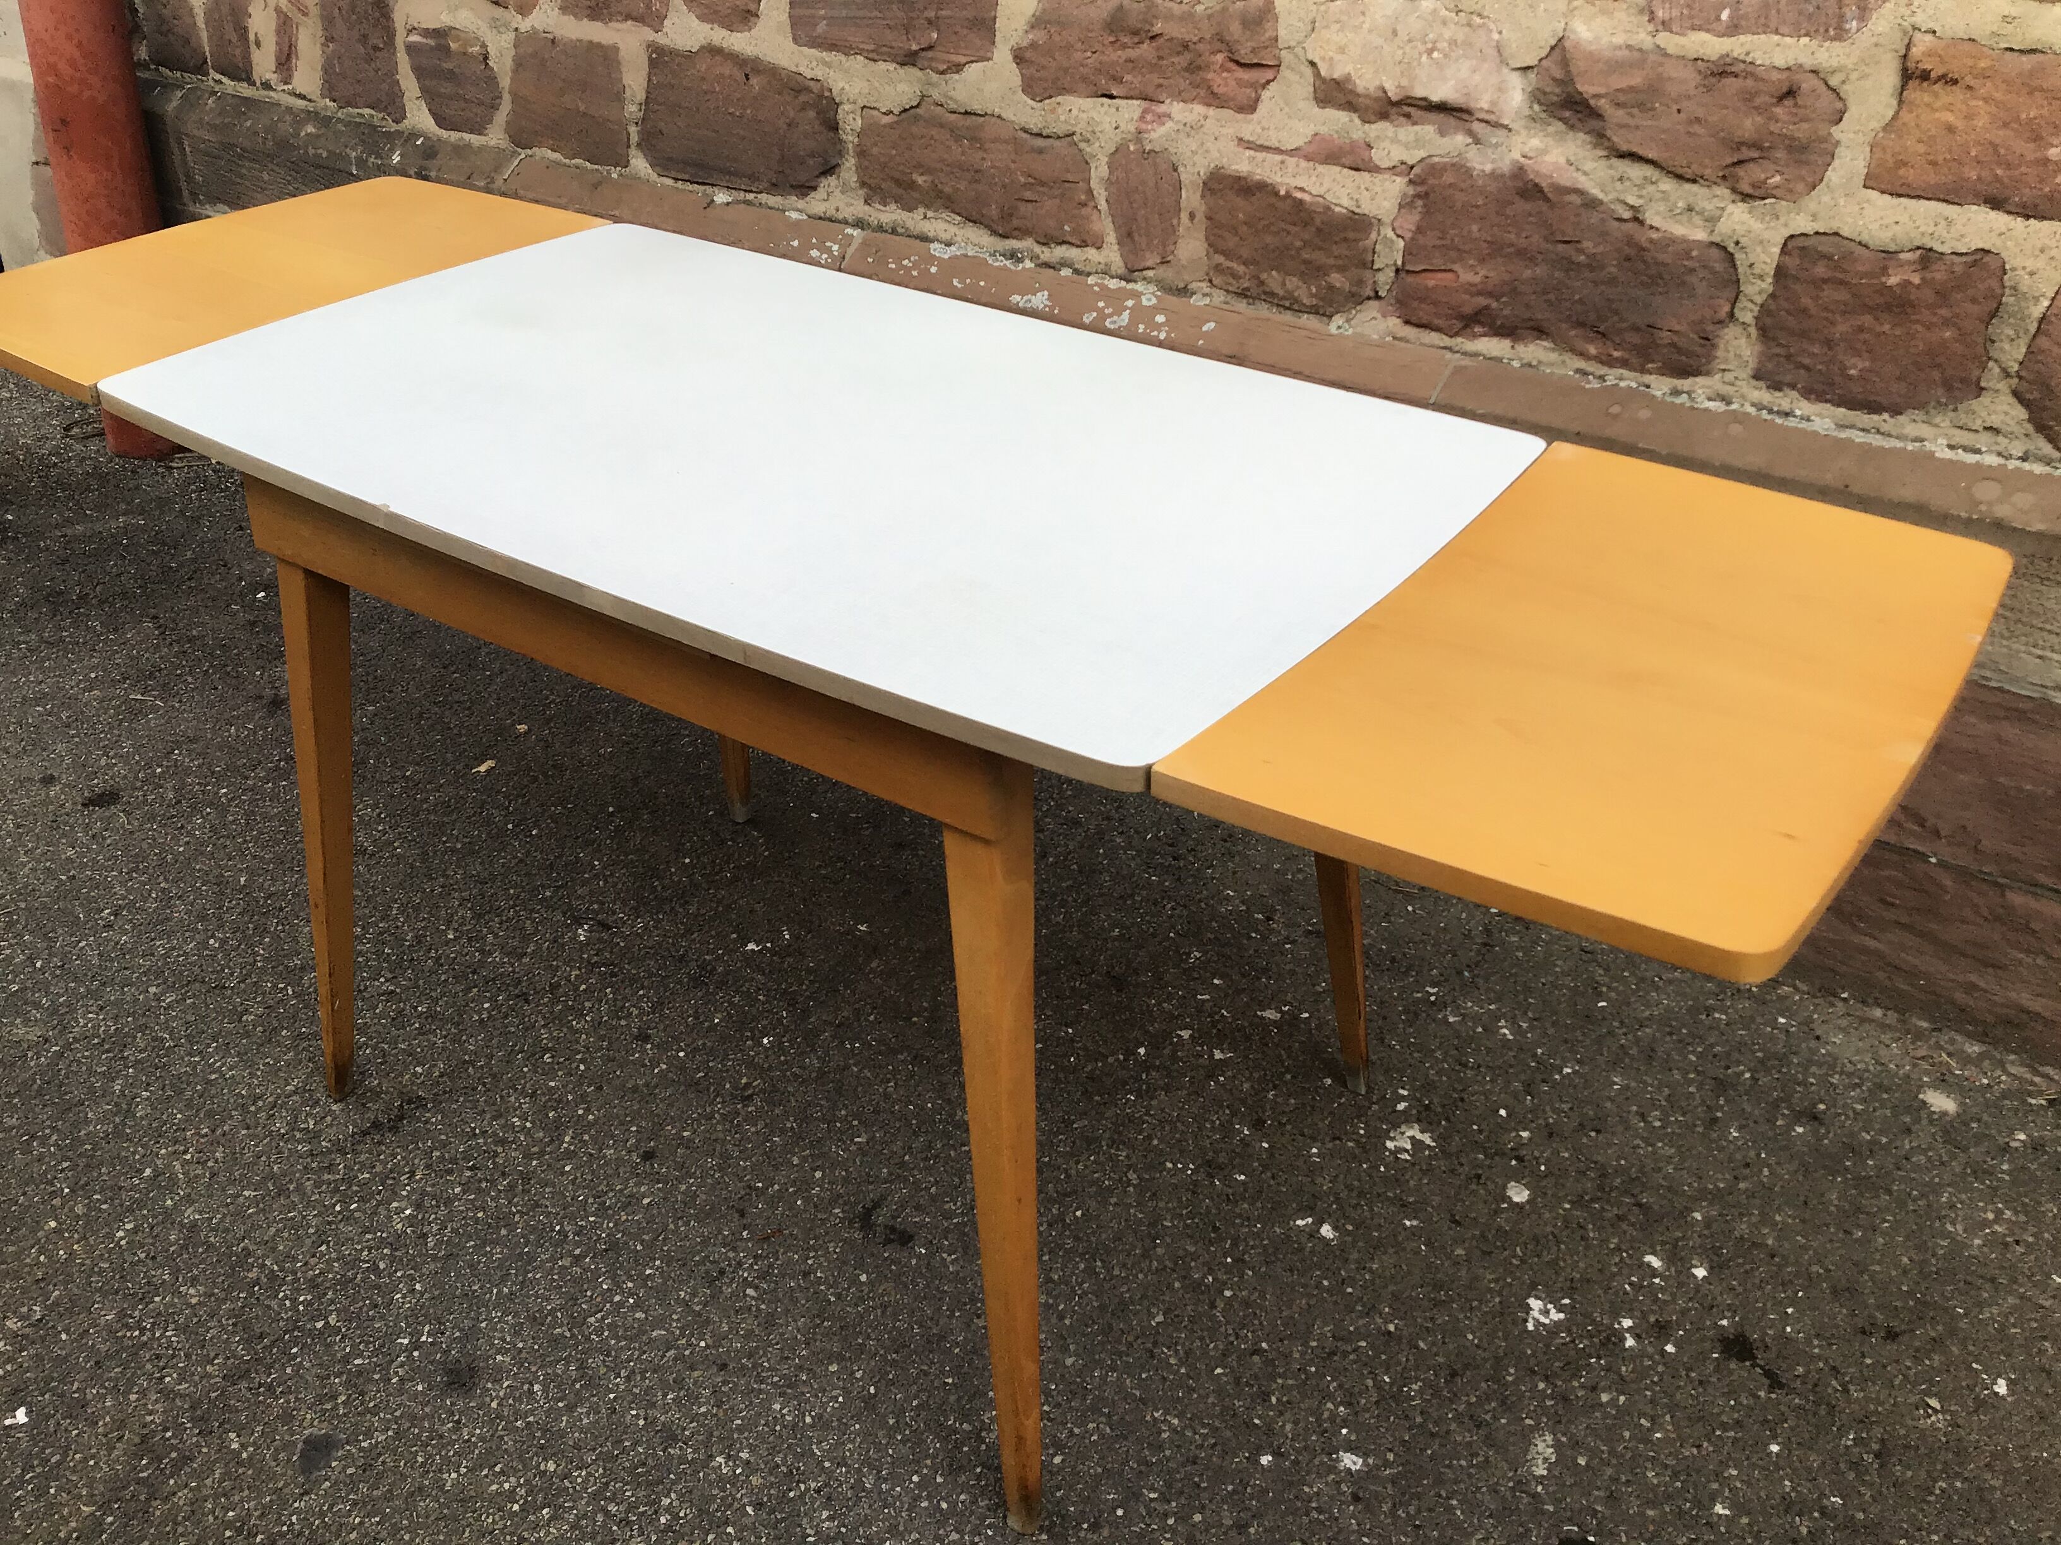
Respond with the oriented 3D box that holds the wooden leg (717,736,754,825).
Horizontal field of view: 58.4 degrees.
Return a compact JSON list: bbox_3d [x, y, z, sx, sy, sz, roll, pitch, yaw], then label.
[{"bbox_3d":[-0.359,-0.195,2.183,0.050,0.697,0.050,27,46,24],"label":"wooden leg"}]

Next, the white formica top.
[{"bbox_3d":[-0.199,-0.292,1.561,1.103,0.020,0.650,21,37,29],"label":"white formica top"}]

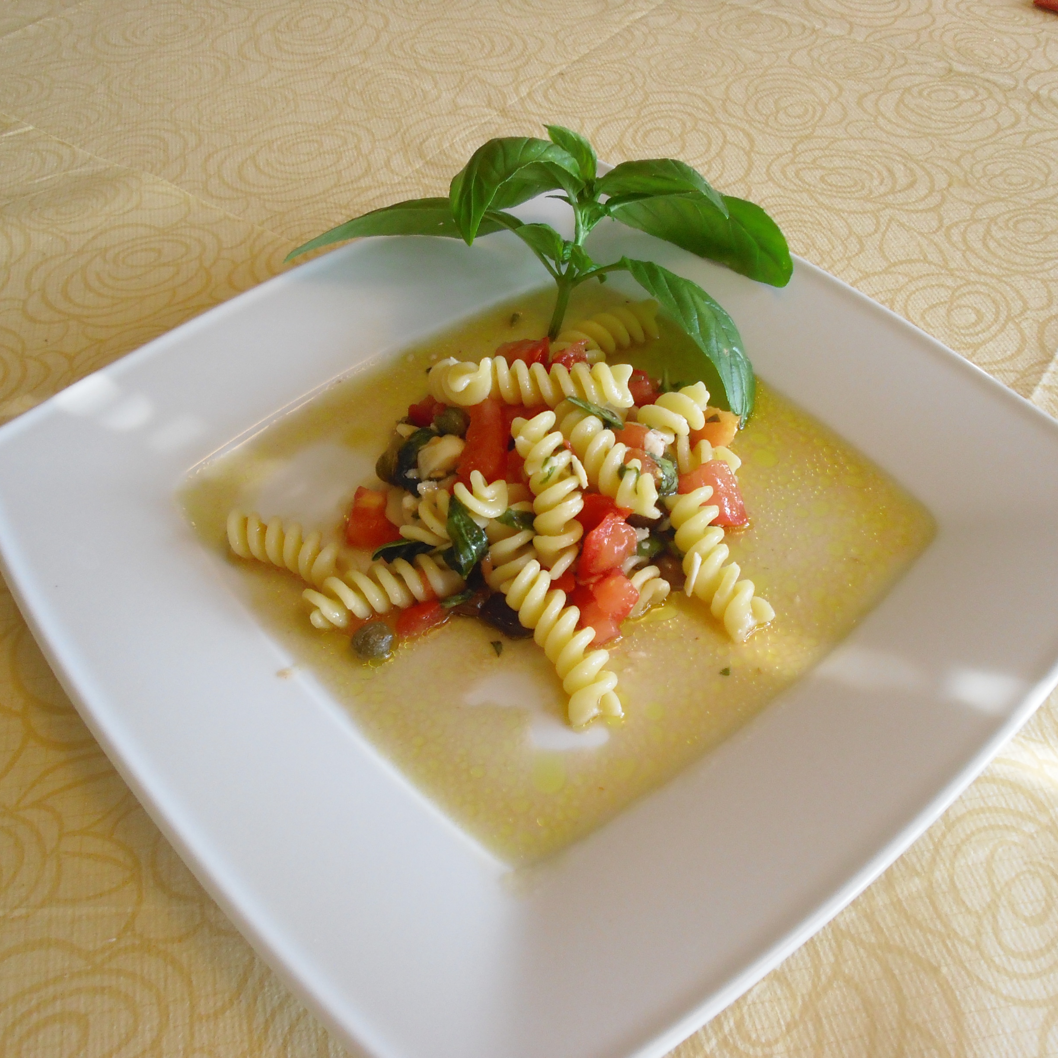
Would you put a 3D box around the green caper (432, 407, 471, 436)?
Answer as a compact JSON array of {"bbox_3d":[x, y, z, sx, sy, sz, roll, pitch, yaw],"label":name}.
[{"bbox_3d":[-0.021,-0.029,0.312,0.010,0.009,0.010,0,49,0],"label":"green caper"}]

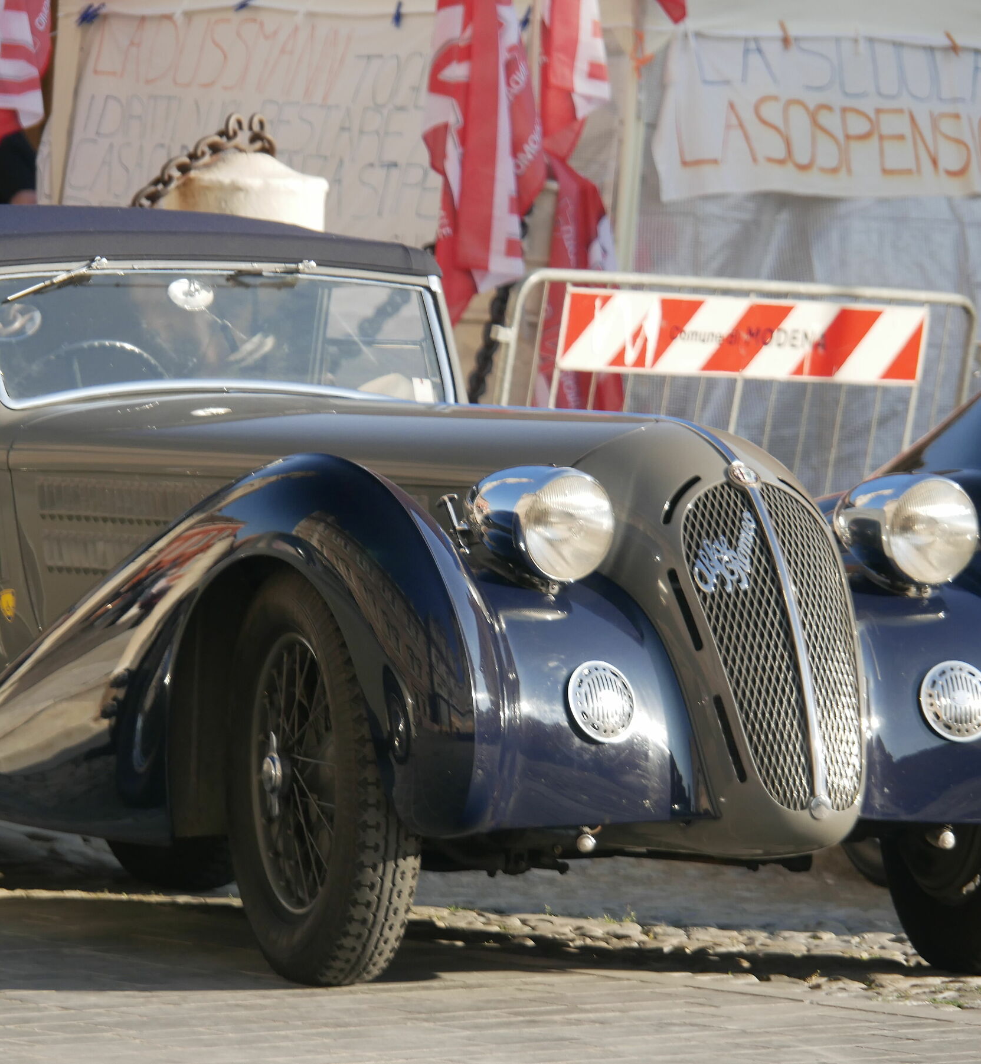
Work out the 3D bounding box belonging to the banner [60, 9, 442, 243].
[{"bbox_3d":[-0.615,-1.104,30.800,1.550,0.690,0.040,1,1,-43],"label":"banner"}]

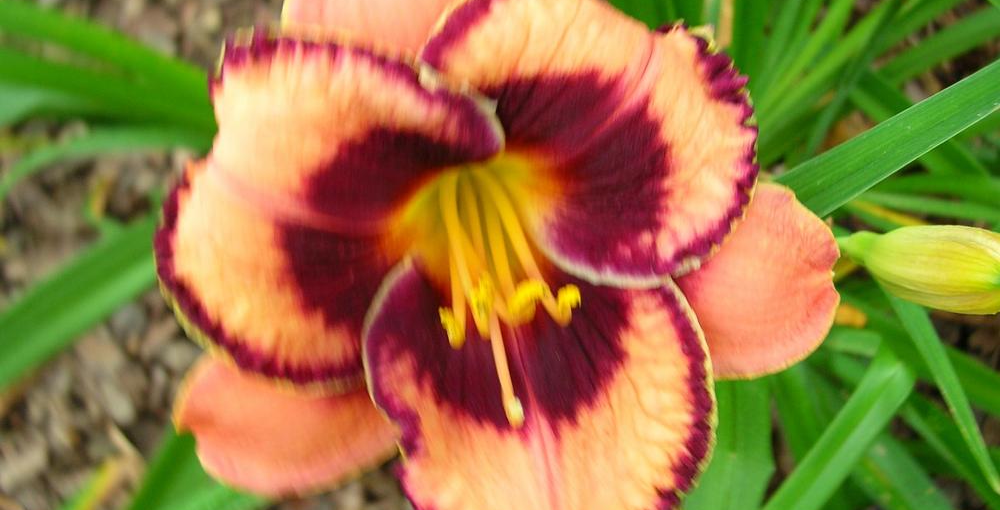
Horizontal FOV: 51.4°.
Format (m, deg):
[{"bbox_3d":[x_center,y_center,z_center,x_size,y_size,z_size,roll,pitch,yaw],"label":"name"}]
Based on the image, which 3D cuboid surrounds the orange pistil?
[{"bbox_3d":[0.002,0.006,0.217,0.030,0.026,0.062,-6,51,-5],"label":"orange pistil"}]

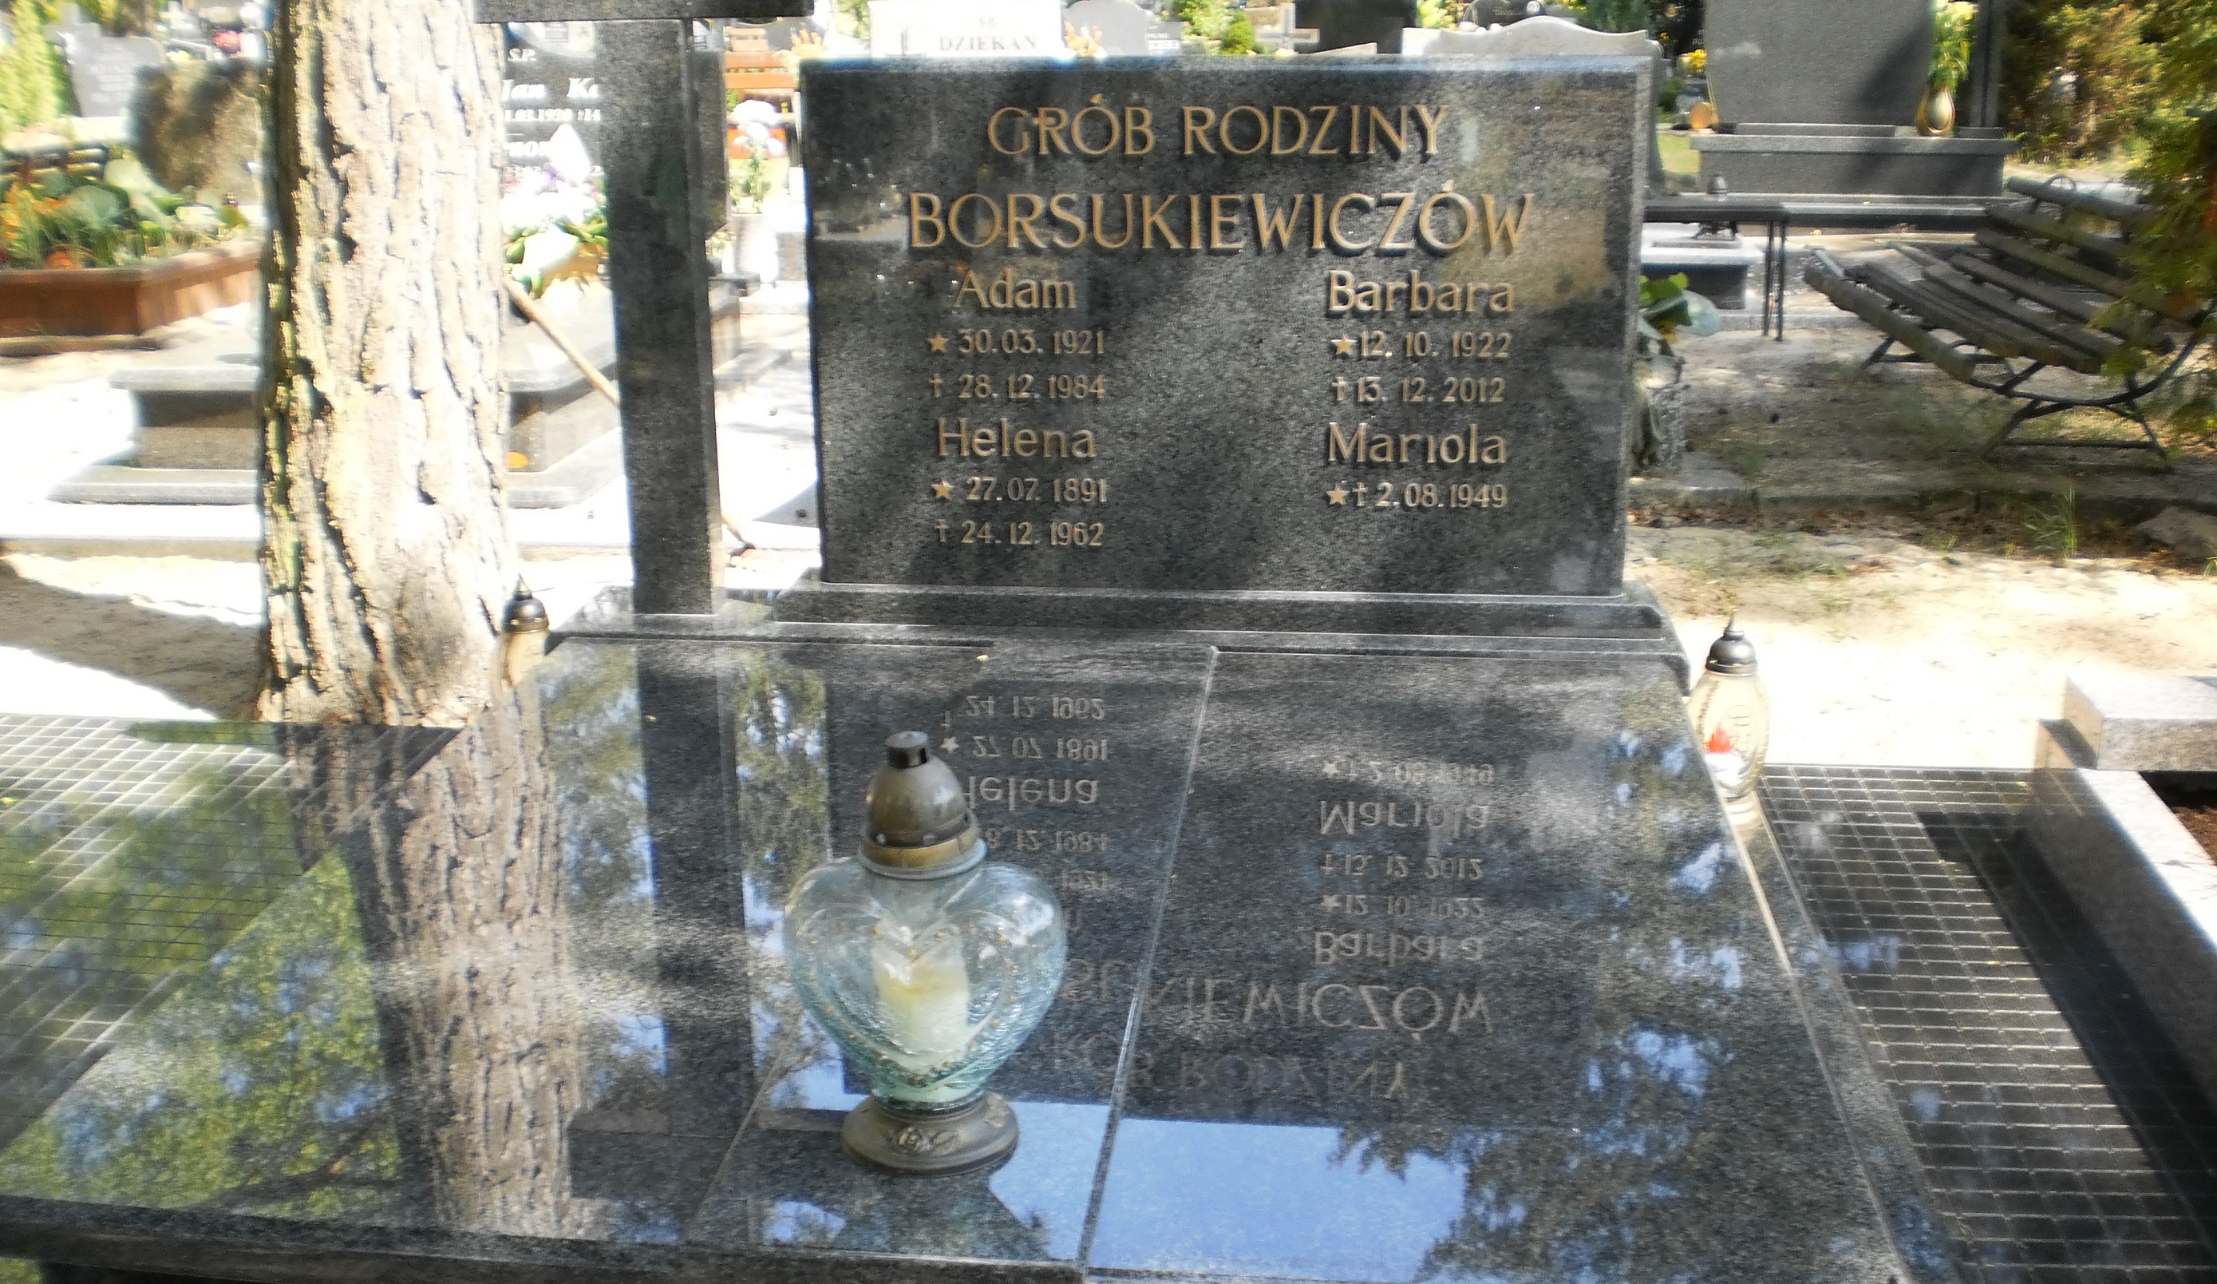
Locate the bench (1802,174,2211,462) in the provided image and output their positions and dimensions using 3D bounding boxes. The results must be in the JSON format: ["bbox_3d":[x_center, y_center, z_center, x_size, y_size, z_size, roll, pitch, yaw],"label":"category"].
[{"bbox_3d":[2.859,-1.091,7.471,0.707,0.683,1.758,0,17,1],"label":"bench"}]

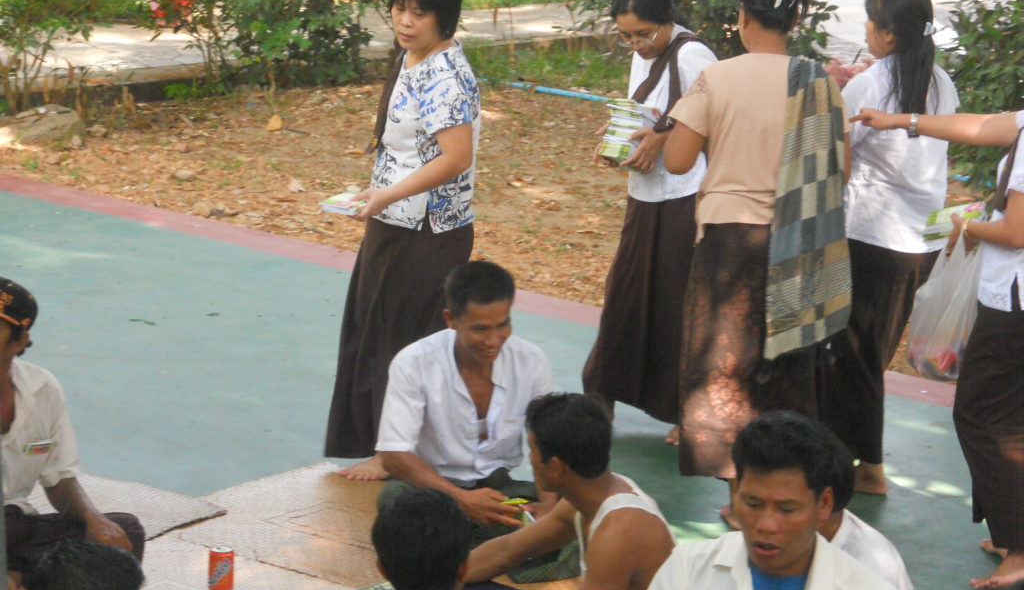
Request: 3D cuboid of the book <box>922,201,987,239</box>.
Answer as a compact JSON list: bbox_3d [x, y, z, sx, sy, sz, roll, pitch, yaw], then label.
[{"bbox_3d":[1.169,-0.193,6.020,0.165,0.045,0.135,-8,20,2],"label":"book"}]

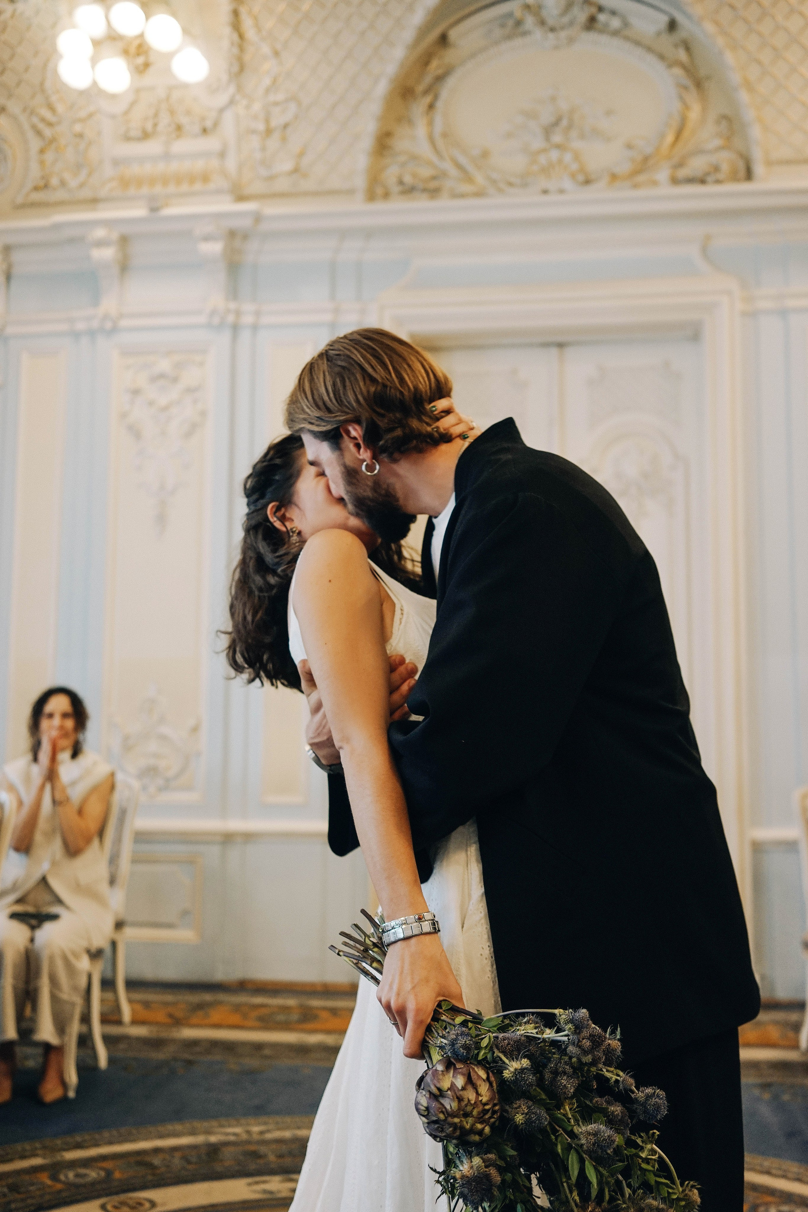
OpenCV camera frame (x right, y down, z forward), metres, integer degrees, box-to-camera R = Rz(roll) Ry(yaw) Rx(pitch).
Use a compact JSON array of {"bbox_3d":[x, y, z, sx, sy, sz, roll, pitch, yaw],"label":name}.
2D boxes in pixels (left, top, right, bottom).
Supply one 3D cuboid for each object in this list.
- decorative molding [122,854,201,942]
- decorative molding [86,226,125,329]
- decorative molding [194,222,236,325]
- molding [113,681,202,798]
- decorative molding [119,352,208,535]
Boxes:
[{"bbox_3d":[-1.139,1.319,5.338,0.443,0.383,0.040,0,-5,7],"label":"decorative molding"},{"bbox_3d":[-1.410,-1.544,5.575,0.130,0.445,0.170,0,-5,7],"label":"decorative molding"},{"bbox_3d":[-0.881,-1.544,5.506,0.130,0.445,0.170,0,-5,7],"label":"decorative molding"},{"bbox_3d":[-1.138,0.615,5.398,0.396,0.520,0.050,0,-5,7],"label":"molding"},{"bbox_3d":[-1.127,-0.763,5.526,0.394,0.851,0.050,0,-5,7],"label":"decorative molding"}]

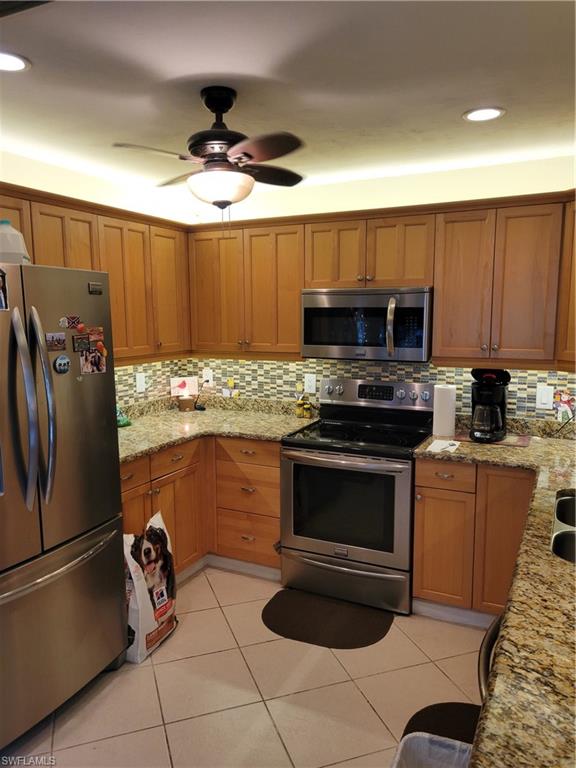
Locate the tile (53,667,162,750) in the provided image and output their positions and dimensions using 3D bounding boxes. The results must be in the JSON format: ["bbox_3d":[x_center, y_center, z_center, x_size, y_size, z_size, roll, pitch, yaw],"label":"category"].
[{"bbox_3d":[-0.750,1.340,2.408,0.407,0.012,0.407,-3,8,-19],"label":"tile"}]

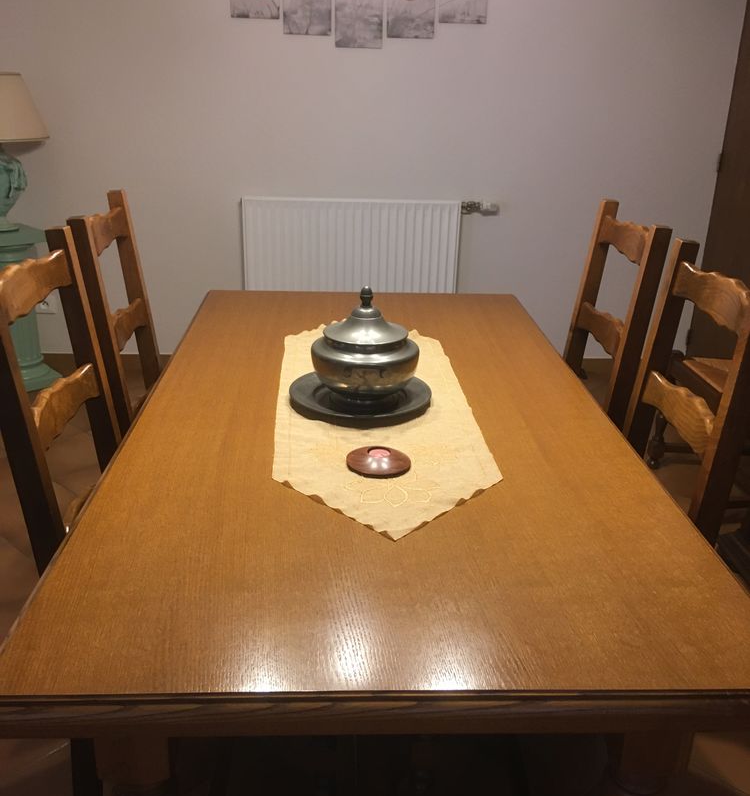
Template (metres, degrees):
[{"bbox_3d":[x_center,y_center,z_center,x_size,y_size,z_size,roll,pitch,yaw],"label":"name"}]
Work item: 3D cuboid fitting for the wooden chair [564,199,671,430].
[{"bbox_3d":[0.325,0.098,2.087,0.525,1.110,0.455,0,21,-3],"label":"wooden chair"}]

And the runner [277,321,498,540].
[{"bbox_3d":[-0.005,-0.011,1.767,0.395,0.010,1.180,0,21,-4],"label":"runner"}]

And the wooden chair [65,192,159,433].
[{"bbox_3d":[-0.371,0.090,2.059,0.525,1.110,0.455,0,21,-4],"label":"wooden chair"}]

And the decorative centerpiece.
[{"bbox_3d":[-0.027,-0.106,1.688,0.291,0.241,0.291,0,21,-3],"label":"decorative centerpiece"}]

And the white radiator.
[{"bbox_3d":[-0.117,-0.594,3.903,0.975,0.640,0.100,0,21,-3],"label":"white radiator"}]

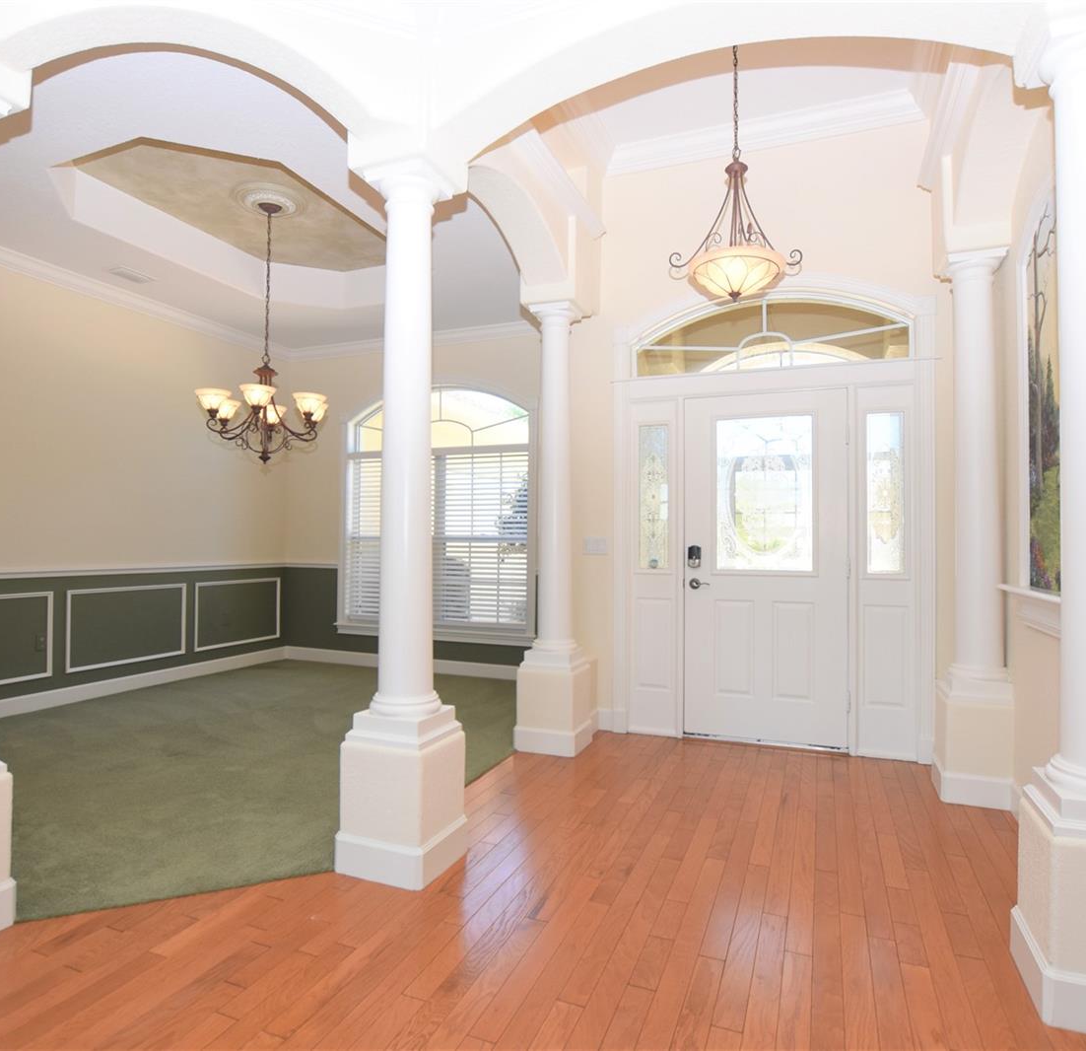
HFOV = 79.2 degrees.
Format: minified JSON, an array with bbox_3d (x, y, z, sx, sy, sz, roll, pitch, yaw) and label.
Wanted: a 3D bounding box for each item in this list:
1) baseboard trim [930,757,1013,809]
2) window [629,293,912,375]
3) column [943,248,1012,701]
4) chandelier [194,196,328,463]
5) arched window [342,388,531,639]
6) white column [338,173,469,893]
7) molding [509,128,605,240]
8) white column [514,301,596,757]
[{"bbox_3d":[1.989,1.195,3.068,0.278,0.122,0.310,0,-1,21],"label":"baseboard trim"},{"bbox_3d":[1.306,-1.142,3.896,1.522,0.435,0.090,0,-1,21],"label":"window"},{"bbox_3d":[2.021,-0.228,3.106,0.275,2.050,0.295,0,-1,21],"label":"column"},{"bbox_3d":[-1.740,-1.223,4.142,0.760,1.665,0.760,0,-1,21],"label":"chandelier"},{"bbox_3d":[-0.981,-0.151,5.826,1.940,2.160,0.120,0,-1,21],"label":"arched window"},{"bbox_3d":[-0.497,-0.027,2.425,0.344,2.500,0.330,0,-1,21],"label":"white column"},{"bbox_3d":[0.102,-1.751,3.385,0.085,0.120,1.450,0,-1,21],"label":"molding"},{"bbox_3d":[0.073,0.004,3.791,0.342,2.510,0.340,0,-1,21],"label":"white column"}]

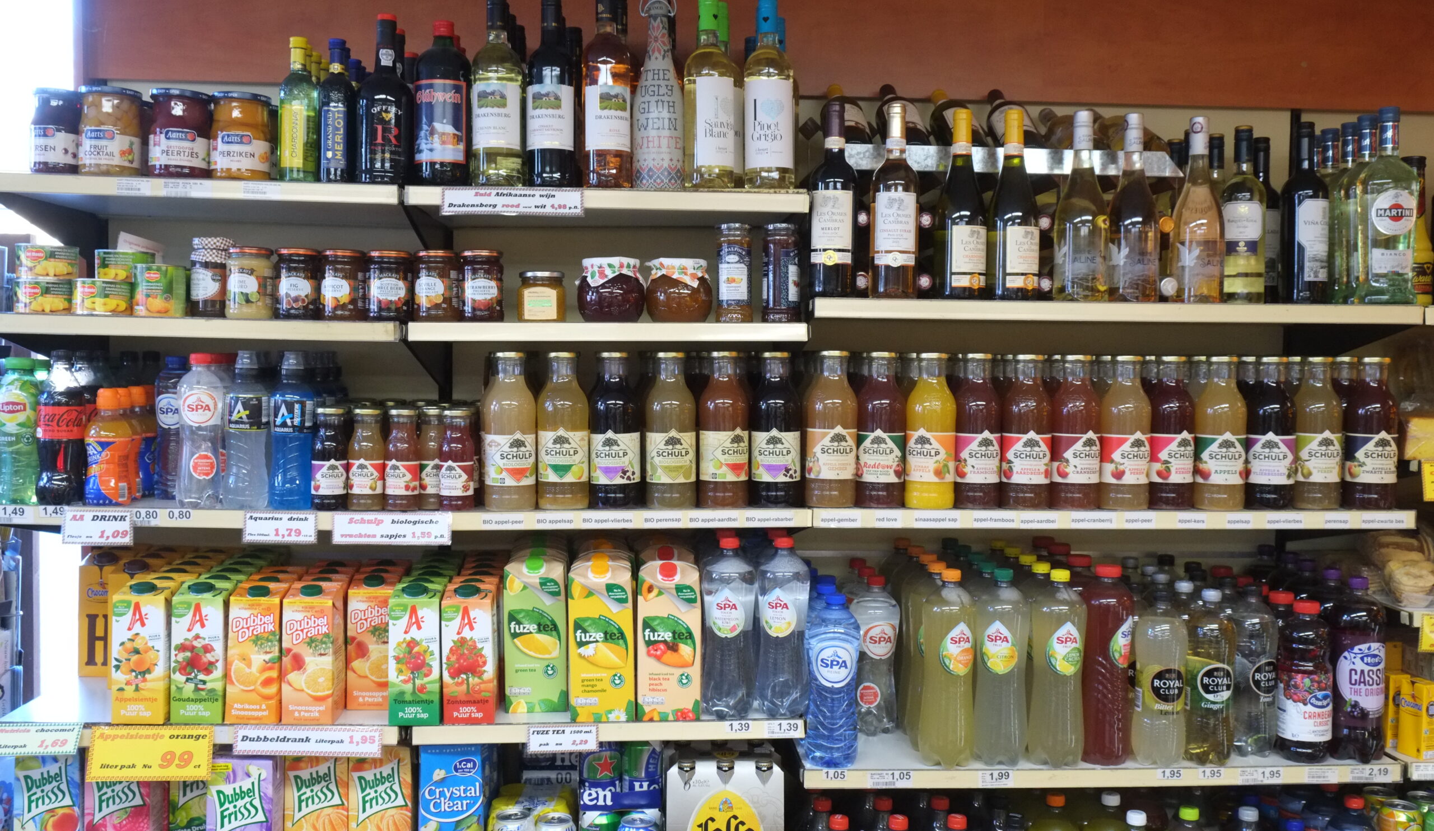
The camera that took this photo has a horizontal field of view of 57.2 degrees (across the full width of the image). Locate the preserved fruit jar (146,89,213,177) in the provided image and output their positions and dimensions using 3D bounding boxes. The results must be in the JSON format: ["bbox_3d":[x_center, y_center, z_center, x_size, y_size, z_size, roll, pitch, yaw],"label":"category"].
[{"bbox_3d":[-0.832,-0.428,2.041,0.089,0.142,0.089,0,4,-3],"label":"preserved fruit jar"}]

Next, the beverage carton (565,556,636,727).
[{"bbox_3d":[-0.178,0.351,2.067,0.099,0.245,0.072,0,3,-4],"label":"beverage carton"}]

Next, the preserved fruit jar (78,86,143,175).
[{"bbox_3d":[-0.920,-0.430,1.996,0.087,0.125,0.087,0,3,-5],"label":"preserved fruit jar"}]

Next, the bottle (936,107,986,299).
[{"bbox_3d":[0.387,-0.333,2.075,0.077,0.294,0.077,0,3,-10],"label":"bottle"}]

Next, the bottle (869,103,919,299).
[{"bbox_3d":[0.280,-0.336,2.066,0.072,0.300,0.072,1,3,4],"label":"bottle"}]

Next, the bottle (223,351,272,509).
[{"bbox_3d":[-0.711,0.023,1.985,0.065,0.237,0.065,-1,3,-15],"label":"bottle"}]

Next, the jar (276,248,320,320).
[{"bbox_3d":[-0.633,-0.198,1.985,0.068,0.110,0.068,-1,3,-15],"label":"jar"}]

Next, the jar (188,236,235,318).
[{"bbox_3d":[-0.785,-0.212,2.045,0.065,0.128,0.065,0,3,0],"label":"jar"}]

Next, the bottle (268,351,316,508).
[{"bbox_3d":[-0.660,0.022,2.040,0.067,0.241,0.067,0,3,-8],"label":"bottle"}]

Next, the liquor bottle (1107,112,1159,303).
[{"bbox_3d":[0.676,-0.334,2.133,0.082,0.304,0.082,0,4,-3],"label":"liquor bottle"}]

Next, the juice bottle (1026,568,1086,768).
[{"bbox_3d":[0.558,0.412,2.156,0.086,0.317,0.086,0,3,-4],"label":"juice bottle"}]

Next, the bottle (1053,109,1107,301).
[{"bbox_3d":[0.589,-0.334,2.118,0.088,0.306,0.088,1,3,15],"label":"bottle"}]

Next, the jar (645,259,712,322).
[{"bbox_3d":[-0.059,-0.198,2.093,0.105,0.097,0.105,0,3,0],"label":"jar"}]

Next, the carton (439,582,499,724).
[{"bbox_3d":[-0.376,0.363,2.005,0.076,0.205,0.067,0,3,-4],"label":"carton"}]

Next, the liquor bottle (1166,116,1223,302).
[{"bbox_3d":[0.786,-0.332,2.145,0.083,0.302,0.083,0,4,-3],"label":"liquor bottle"}]

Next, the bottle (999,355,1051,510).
[{"bbox_3d":[0.500,0.026,2.121,0.077,0.247,0.077,0,3,-1],"label":"bottle"}]

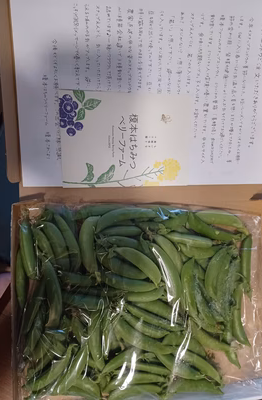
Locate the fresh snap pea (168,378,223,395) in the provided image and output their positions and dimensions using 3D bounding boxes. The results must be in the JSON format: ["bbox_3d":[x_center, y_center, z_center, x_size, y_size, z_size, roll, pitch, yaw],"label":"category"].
[{"bbox_3d":[0.079,0.224,0.347,0.065,0.013,0.018,0,85,0],"label":"fresh snap pea"}]

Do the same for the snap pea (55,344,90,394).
[{"bbox_3d":[-0.064,0.187,0.321,0.018,0.014,0.058,28,87,2],"label":"snap pea"}]

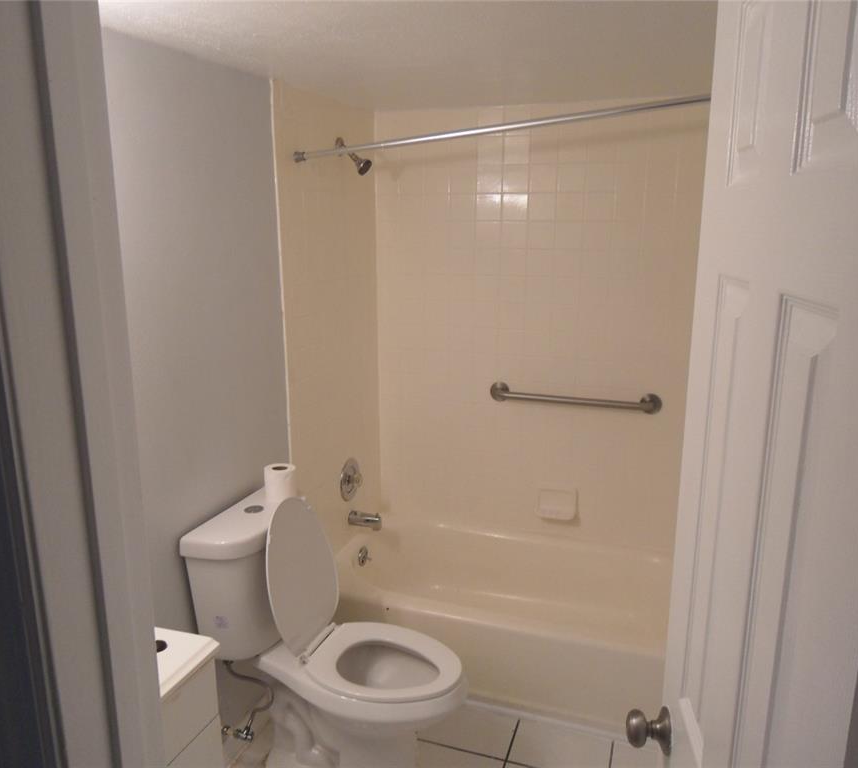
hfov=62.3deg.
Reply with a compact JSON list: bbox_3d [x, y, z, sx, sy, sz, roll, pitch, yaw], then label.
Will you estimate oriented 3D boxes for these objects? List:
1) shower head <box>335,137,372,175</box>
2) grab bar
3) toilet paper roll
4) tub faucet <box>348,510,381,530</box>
[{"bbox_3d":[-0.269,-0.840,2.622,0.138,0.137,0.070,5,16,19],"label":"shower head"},{"bbox_3d":[0.575,0.063,2.868,0.695,0.082,0.077,5,16,19],"label":"grab bar"},{"bbox_3d":[-0.452,0.307,2.177,0.097,0.105,0.097,5,16,19],"label":"toilet paper roll"},{"bbox_3d":[-0.264,0.577,3.009,0.138,0.072,0.055,5,16,19],"label":"tub faucet"}]

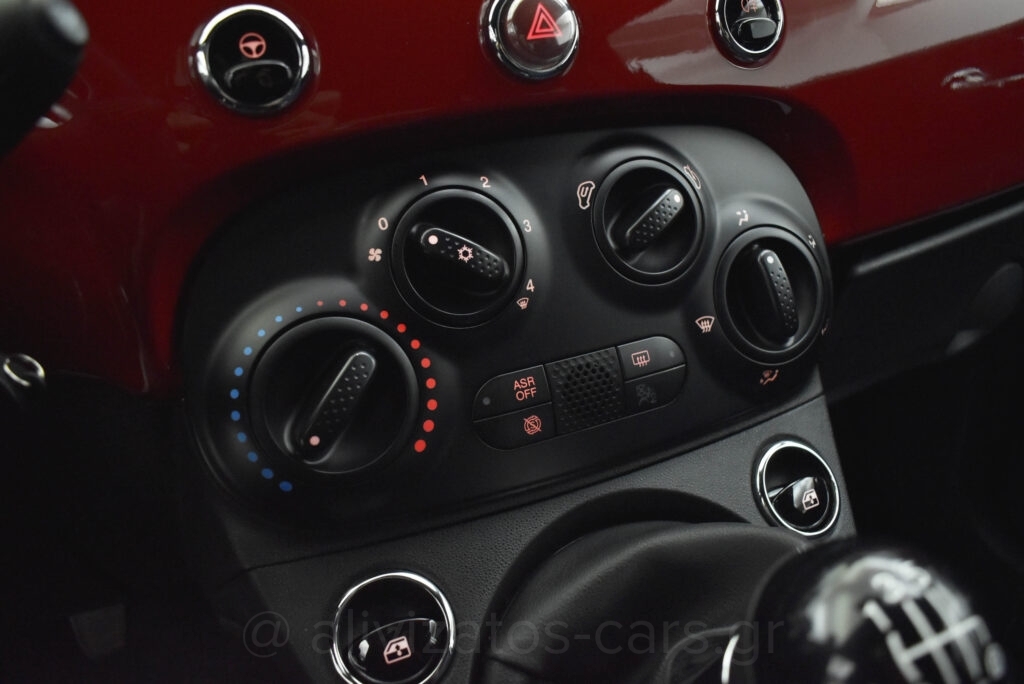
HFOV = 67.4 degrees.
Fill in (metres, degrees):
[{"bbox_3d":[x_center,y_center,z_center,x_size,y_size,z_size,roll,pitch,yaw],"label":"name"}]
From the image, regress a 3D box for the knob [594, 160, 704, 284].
[{"bbox_3d":[0.053,-0.045,0.283,0.048,0.048,0.016,-13,3,-20],"label":"knob"}]

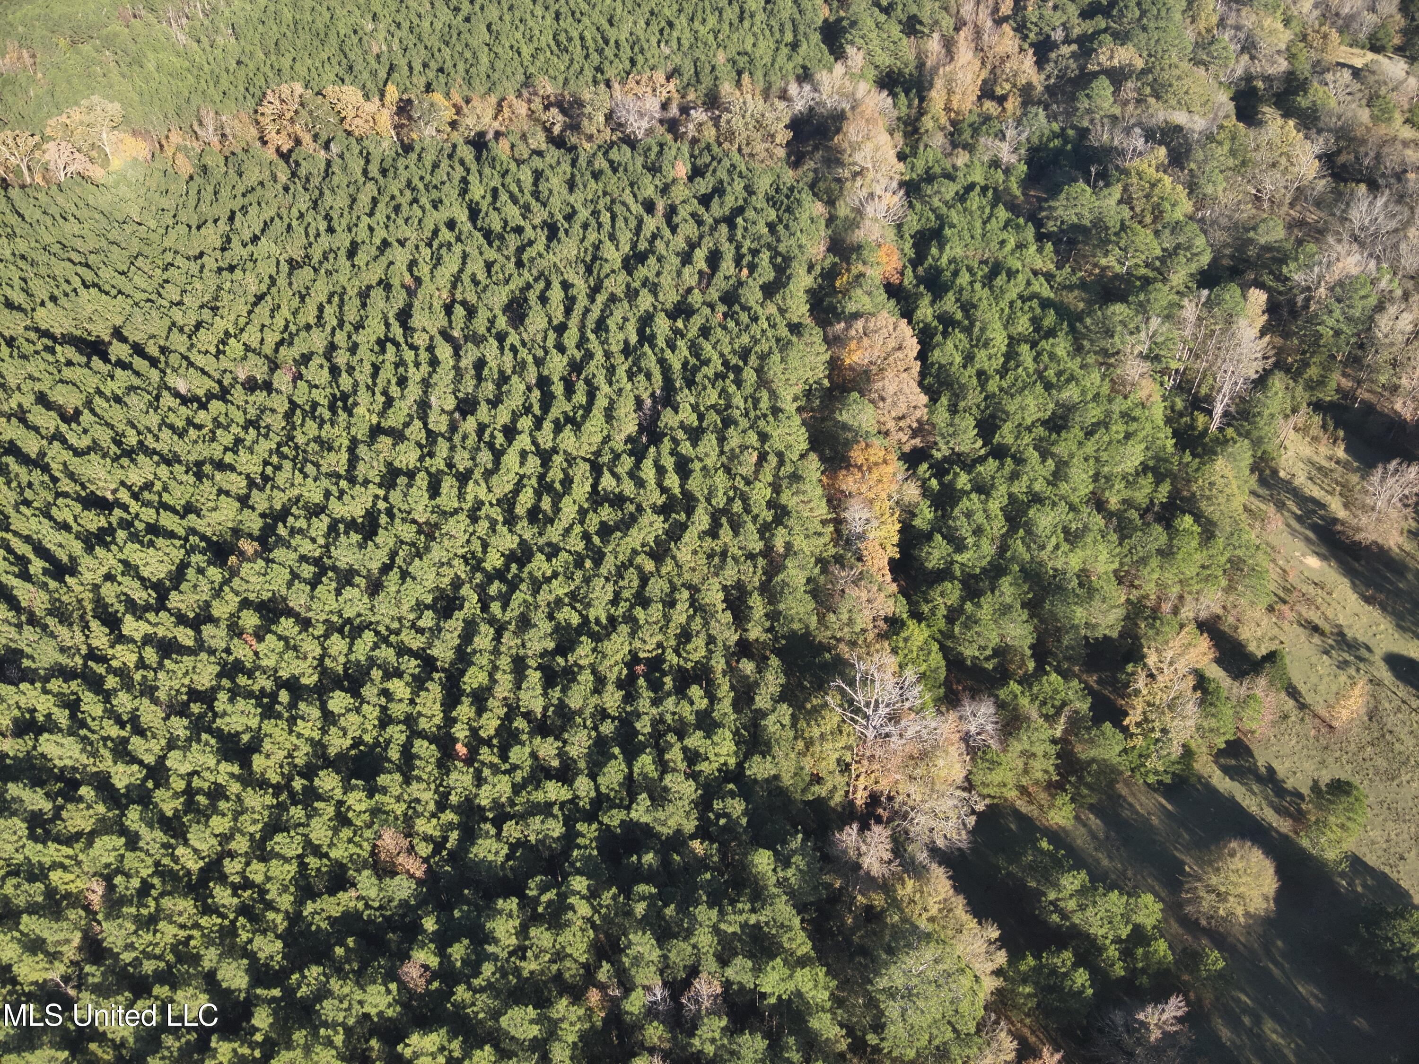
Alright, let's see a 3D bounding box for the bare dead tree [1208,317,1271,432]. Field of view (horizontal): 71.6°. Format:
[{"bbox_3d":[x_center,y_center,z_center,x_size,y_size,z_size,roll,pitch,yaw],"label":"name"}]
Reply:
[{"bbox_3d":[80.340,-23.650,151.020,7.000,20.000,7.000,20,41,24],"label":"bare dead tree"}]

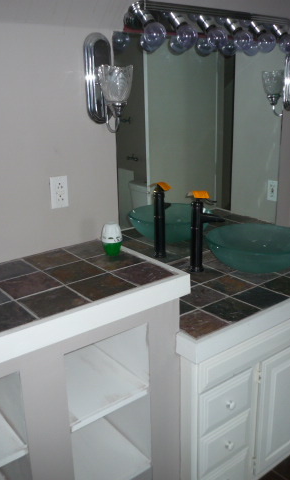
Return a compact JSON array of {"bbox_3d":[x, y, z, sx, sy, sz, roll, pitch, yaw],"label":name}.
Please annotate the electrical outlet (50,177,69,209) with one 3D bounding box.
[{"bbox_3d":[-0.307,-0.172,1.660,0.070,0.115,0.010,-15,21,-35],"label":"electrical outlet"}]

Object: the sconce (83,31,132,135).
[{"bbox_3d":[-0.120,-0.540,1.590,0.119,0.329,0.184,-15,21,-35],"label":"sconce"}]

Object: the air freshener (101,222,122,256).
[{"bbox_3d":[-0.121,-0.004,1.648,0.073,0.109,0.073,-2,17,1],"label":"air freshener"}]

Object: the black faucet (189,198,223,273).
[{"bbox_3d":[0.269,-0.027,1.982,0.152,0.313,0.055,-2,17,0],"label":"black faucet"}]

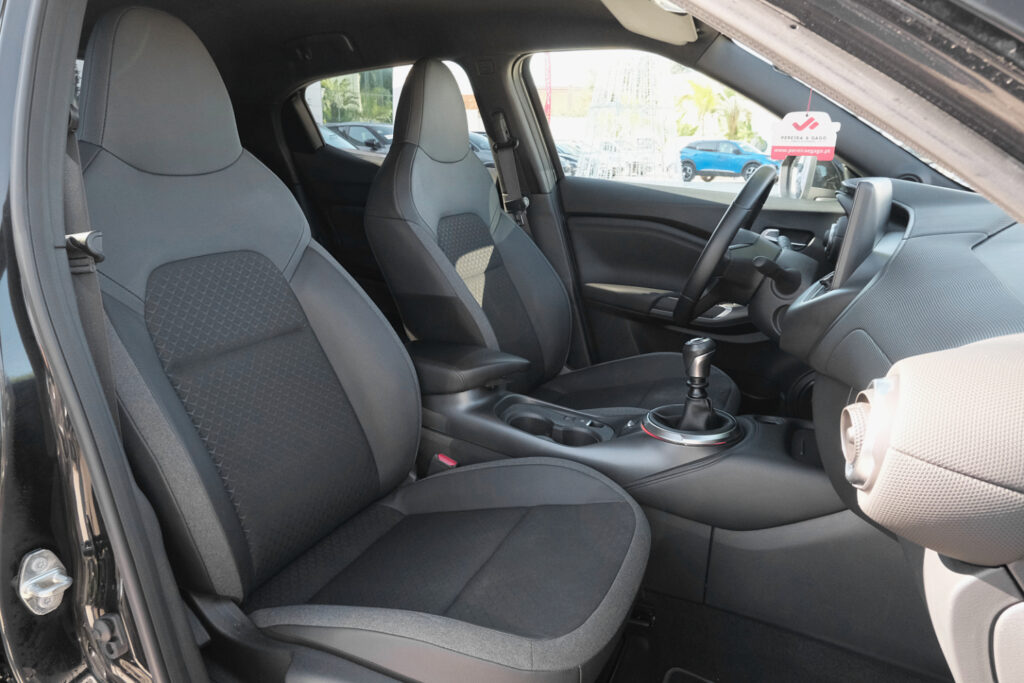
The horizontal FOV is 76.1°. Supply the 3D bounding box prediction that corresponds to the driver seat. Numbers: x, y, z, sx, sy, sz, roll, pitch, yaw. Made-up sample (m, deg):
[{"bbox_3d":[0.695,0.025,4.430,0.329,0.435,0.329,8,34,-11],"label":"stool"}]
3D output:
[{"bbox_3d":[0.108,-0.177,1.569,0.902,0.953,0.512,9,18,27],"label":"driver seat"}]

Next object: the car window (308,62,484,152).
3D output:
[{"bbox_3d":[-0.369,-0.695,2.039,0.687,0.297,0.061,9,33,27],"label":"car window"}]

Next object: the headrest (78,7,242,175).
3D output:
[{"bbox_3d":[-0.553,-0.381,1.006,0.113,0.246,0.256,-8,10,31],"label":"headrest"}]

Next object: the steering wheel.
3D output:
[{"bbox_3d":[0.466,-0.184,1.367,0.092,0.364,0.369,32,28,17],"label":"steering wheel"}]

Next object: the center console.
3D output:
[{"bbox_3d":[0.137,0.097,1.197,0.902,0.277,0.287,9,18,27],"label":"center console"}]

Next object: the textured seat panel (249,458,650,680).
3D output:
[{"bbox_3d":[-0.065,0.330,0.942,0.502,0.164,0.487,1,15,29],"label":"textured seat panel"}]

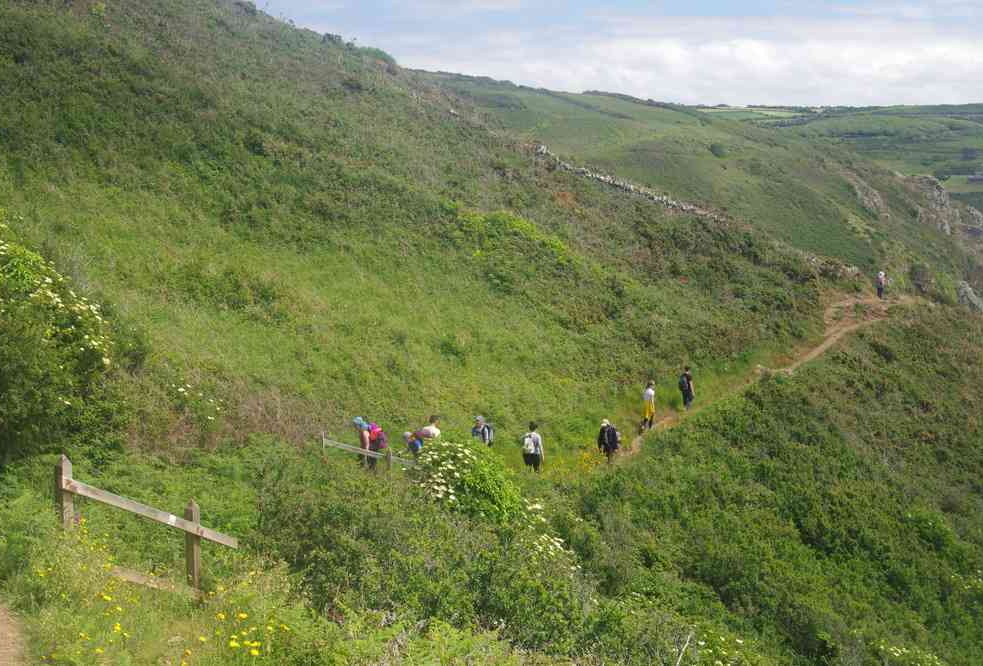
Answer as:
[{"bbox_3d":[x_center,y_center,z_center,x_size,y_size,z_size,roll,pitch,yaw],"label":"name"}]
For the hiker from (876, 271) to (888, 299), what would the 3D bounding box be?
[{"bbox_3d":[23.710,-2.955,77.630,0.520,1.700,0.450,2,9,11],"label":"hiker"}]

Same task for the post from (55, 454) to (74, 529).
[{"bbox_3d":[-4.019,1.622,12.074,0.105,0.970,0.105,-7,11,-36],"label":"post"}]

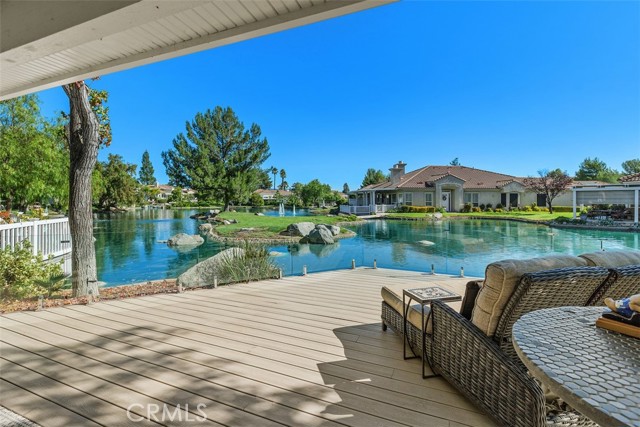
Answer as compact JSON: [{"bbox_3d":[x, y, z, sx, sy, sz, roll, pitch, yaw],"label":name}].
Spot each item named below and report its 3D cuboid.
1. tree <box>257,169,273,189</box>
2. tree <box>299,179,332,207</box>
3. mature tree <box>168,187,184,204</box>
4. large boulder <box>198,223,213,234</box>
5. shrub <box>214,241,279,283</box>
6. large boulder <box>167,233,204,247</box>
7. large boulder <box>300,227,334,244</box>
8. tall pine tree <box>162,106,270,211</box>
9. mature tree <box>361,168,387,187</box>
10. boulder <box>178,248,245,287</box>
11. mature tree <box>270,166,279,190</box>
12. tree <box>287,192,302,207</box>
[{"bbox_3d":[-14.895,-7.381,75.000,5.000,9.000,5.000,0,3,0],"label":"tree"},{"bbox_3d":[-0.791,-3.603,50.000,6.000,5.100,5.800,0,3,0],"label":"tree"},{"bbox_3d":[-28.246,-3.543,56.000,3.300,3.700,3.300,0,3,0],"label":"mature tree"},{"bbox_3d":[-5.836,0.764,14.500,0.750,0.600,0.650,0,3,0],"label":"large boulder"},{"bbox_3d":[-1.312,0.869,5.150,1.200,0.750,0.850,-2,4,-30],"label":"shrub"},{"bbox_3d":[-5.531,1.077,11.700,1.500,0.600,1.000,0,3,0],"label":"large boulder"},{"bbox_3d":[-0.108,0.930,12.300,1.450,0.800,1.150,0,3,0],"label":"large boulder"},{"bbox_3d":[-10.448,-5.555,29.000,10.800,10.700,10.400,0,3,0],"label":"tall pine tree"},{"bbox_3d":[10.907,-5.912,58.000,5.400,6.800,5.200,0,3,0],"label":"mature tree"},{"bbox_3d":[-1.907,0.931,5.000,1.350,0.680,0.950,-2,4,-30],"label":"boulder"},{"bbox_3d":[-15.026,-9.517,95.000,2.600,11.500,2.600,0,3,0],"label":"mature tree"},{"bbox_3d":[-4.661,-2.650,52.000,2.900,2.800,2.800,0,3,0],"label":"tree"}]

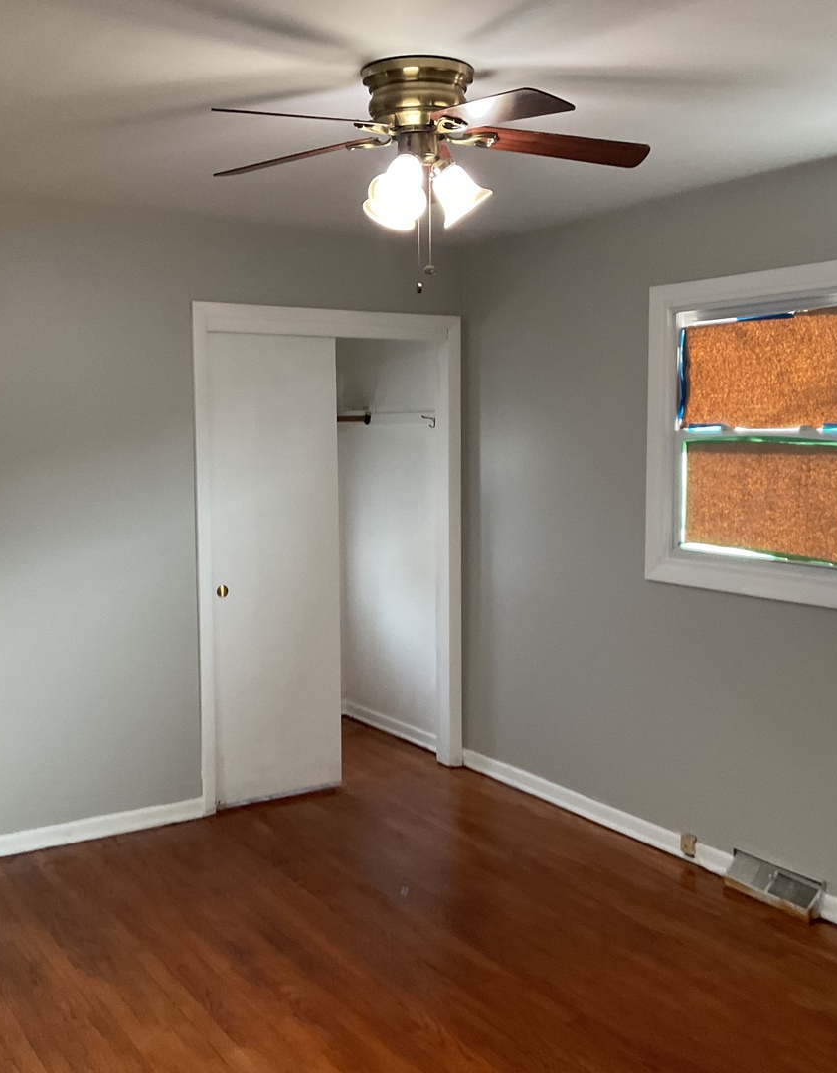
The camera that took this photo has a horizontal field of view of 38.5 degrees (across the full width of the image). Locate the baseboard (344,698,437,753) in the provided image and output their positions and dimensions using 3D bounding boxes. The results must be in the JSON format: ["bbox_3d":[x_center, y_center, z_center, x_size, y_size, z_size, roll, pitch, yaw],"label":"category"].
[{"bbox_3d":[-0.129,0.989,6.250,0.020,0.090,1.040,-4,6,-32],"label":"baseboard"}]

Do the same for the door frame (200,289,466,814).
[{"bbox_3d":[-0.381,0.077,5.240,1.290,2.100,0.140,-4,6,-32],"label":"door frame"}]

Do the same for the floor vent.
[{"bbox_3d":[1.190,1.172,4.049,0.078,0.120,0.395,-4,6,-32],"label":"floor vent"}]

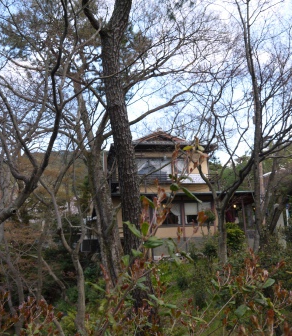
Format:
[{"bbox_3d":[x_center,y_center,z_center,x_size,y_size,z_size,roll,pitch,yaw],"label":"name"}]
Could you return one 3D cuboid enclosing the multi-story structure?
[{"bbox_3d":[1.823,1.780,26.322,9.060,8.130,8.000,-1,-7,-9],"label":"multi-story structure"}]

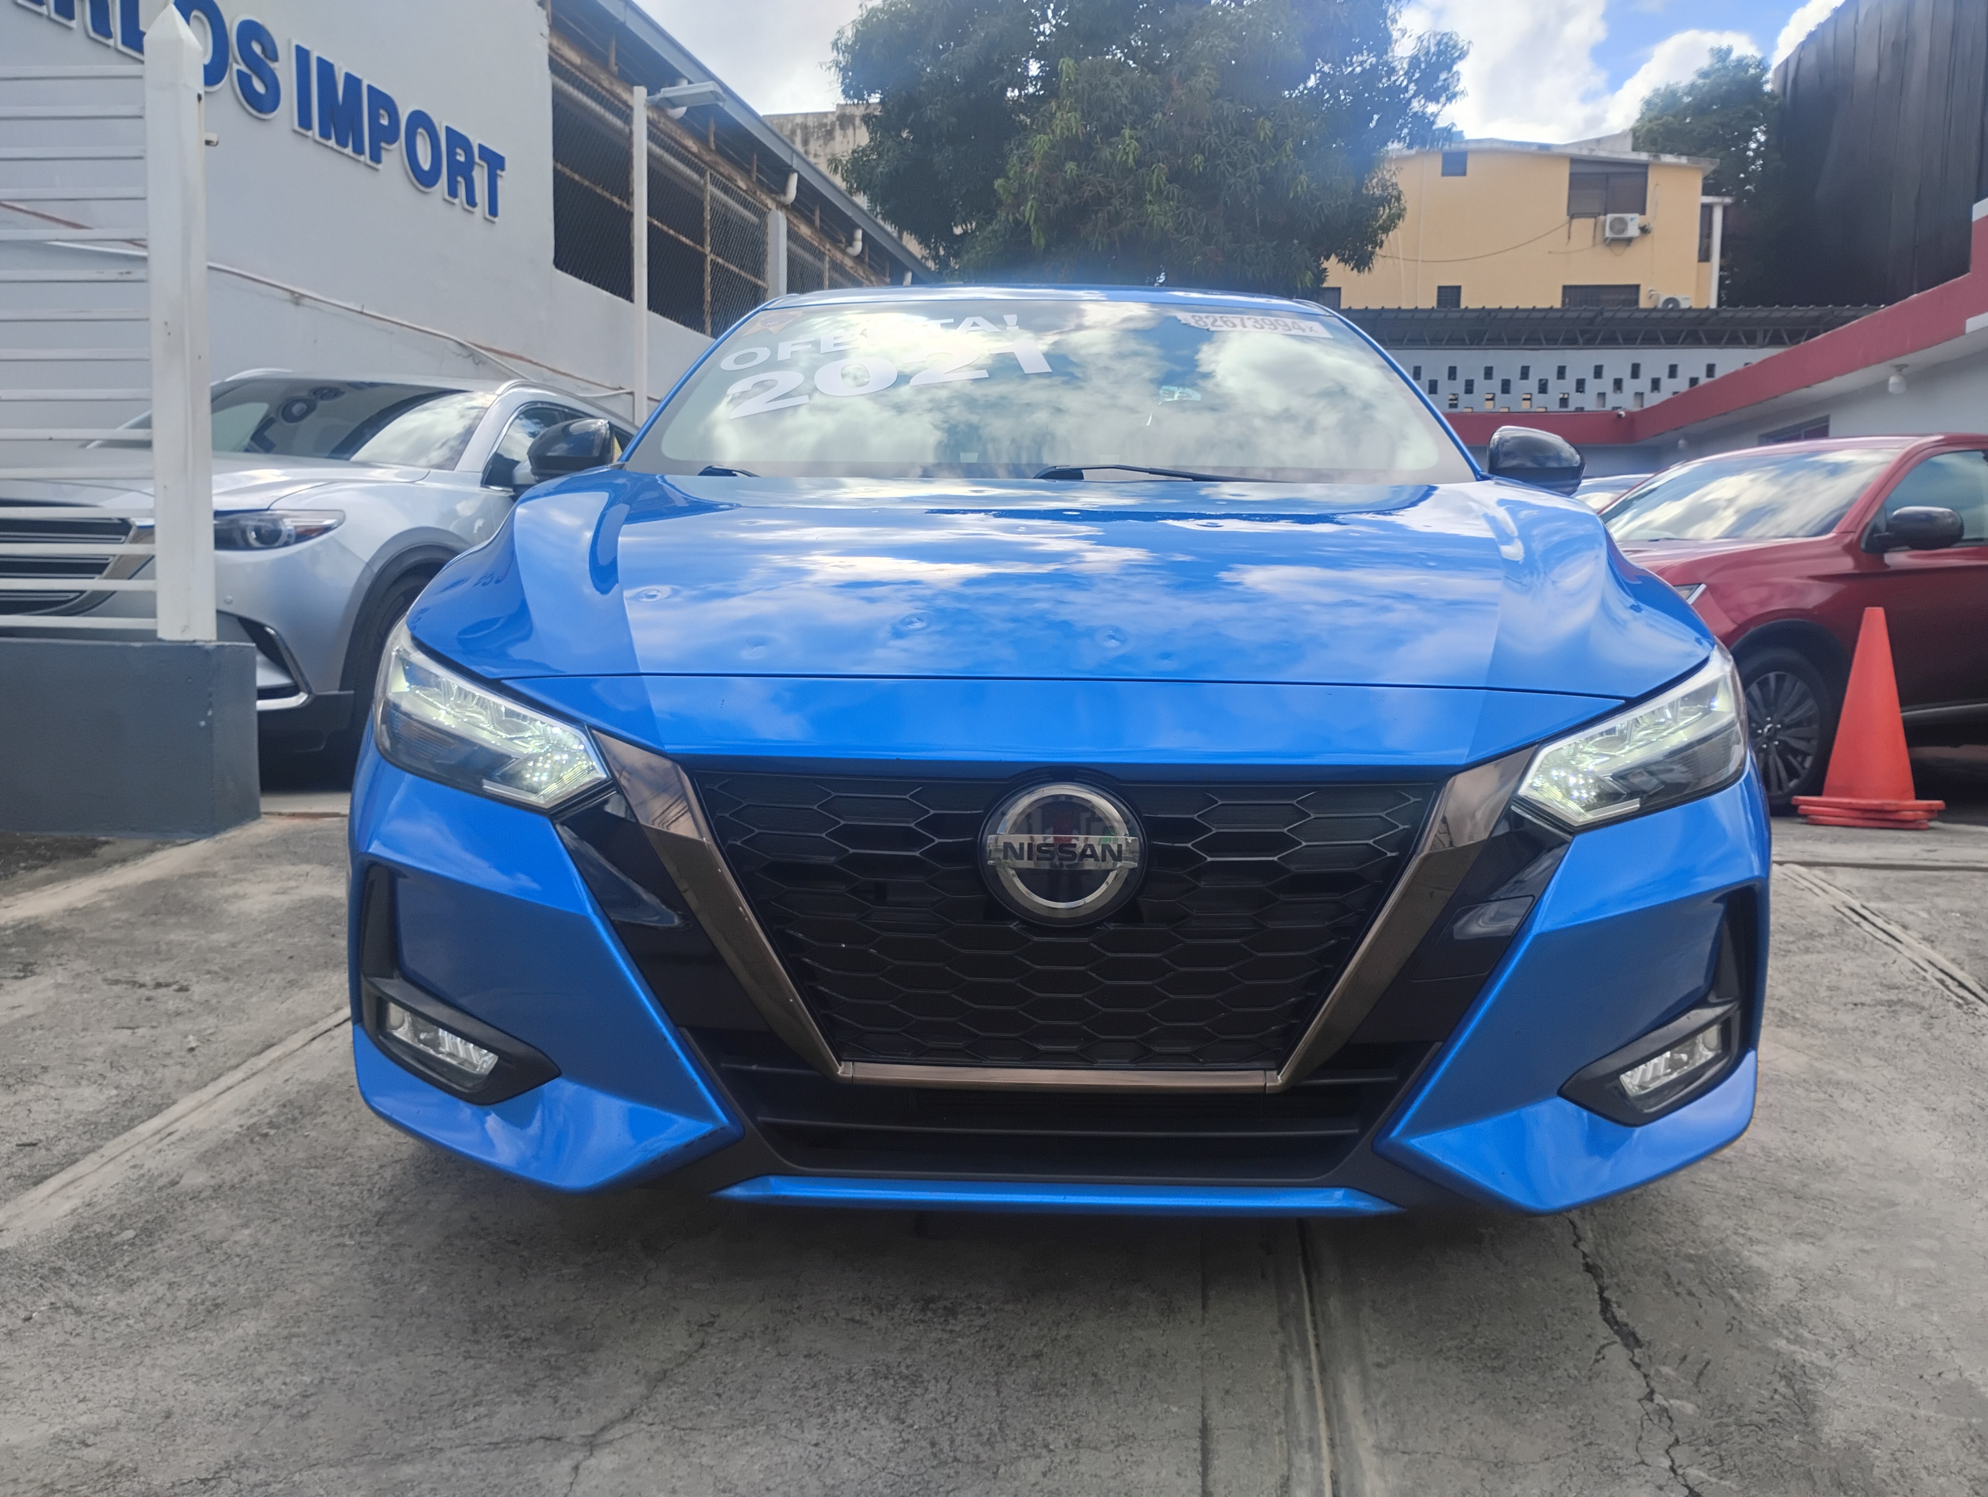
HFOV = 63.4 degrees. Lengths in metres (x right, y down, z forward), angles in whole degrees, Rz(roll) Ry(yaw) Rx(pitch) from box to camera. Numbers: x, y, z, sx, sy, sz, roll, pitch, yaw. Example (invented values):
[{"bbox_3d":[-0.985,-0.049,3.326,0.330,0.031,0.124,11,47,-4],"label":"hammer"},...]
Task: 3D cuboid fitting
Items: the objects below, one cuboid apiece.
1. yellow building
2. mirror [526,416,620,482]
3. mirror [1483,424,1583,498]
[{"bbox_3d":[11.086,-9.768,40.895,9.500,8.500,9.000,0,6,-6],"label":"yellow building"},{"bbox_3d":[-0.814,-0.578,3.092,0.195,0.150,0.150,1,7,2],"label":"mirror"},{"bbox_3d":[1.030,-0.544,3.041,0.195,0.150,0.150,1,7,2],"label":"mirror"}]

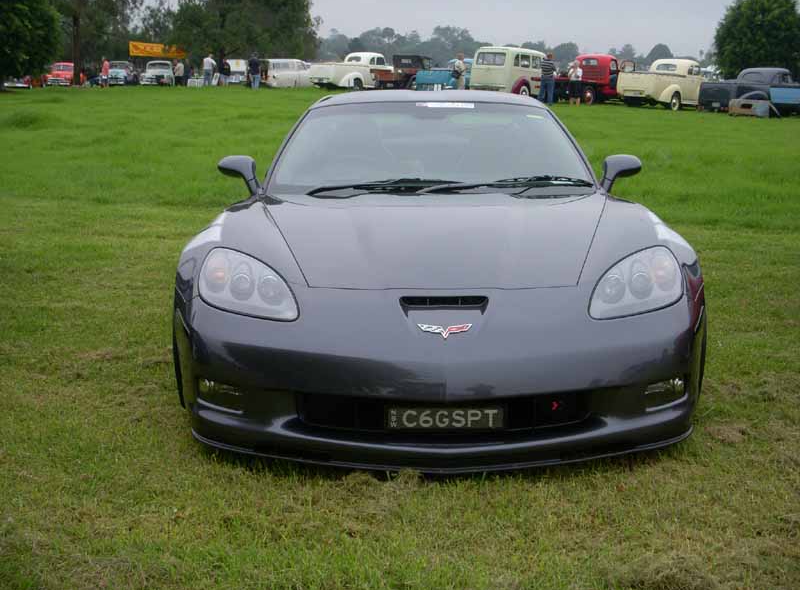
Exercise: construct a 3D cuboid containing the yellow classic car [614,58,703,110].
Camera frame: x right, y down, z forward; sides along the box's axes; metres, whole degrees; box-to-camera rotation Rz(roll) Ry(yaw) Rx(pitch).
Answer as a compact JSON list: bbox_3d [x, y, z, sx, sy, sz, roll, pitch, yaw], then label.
[{"bbox_3d":[9.508,-7.314,36.925,4.800,1.720,1.750,-11,17,-43],"label":"yellow classic car"}]

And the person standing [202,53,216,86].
[{"bbox_3d":[-10.649,-12.546,60.719,0.520,1.750,0.360,3,13,15],"label":"person standing"}]

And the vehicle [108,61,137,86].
[{"bbox_3d":[-17.059,-13.616,66.513,1.700,1.550,4.400,-1,12,-6],"label":"vehicle"}]

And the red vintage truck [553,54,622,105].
[{"bbox_3d":[7.391,-8.250,41.420,1.950,1.850,5.200,12,17,44],"label":"red vintage truck"}]

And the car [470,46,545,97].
[{"bbox_3d":[5.185,-9.144,44.652,1.850,1.920,4.900,10,16,39],"label":"car"}]

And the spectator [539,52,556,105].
[{"bbox_3d":[4.901,-7.196,36.094,0.520,1.760,0.350,4,13,20],"label":"spectator"}]

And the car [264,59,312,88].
[{"bbox_3d":[-5.801,-12.688,62.123,1.700,1.550,4.300,11,16,42],"label":"car"}]

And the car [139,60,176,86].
[{"bbox_3d":[-14.947,-13.820,67.094,1.720,1.560,4.400,-1,12,-6],"label":"car"}]

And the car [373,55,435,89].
[{"bbox_3d":[0.369,-11.637,56.489,1.650,1.750,4.100,9,15,35],"label":"car"}]

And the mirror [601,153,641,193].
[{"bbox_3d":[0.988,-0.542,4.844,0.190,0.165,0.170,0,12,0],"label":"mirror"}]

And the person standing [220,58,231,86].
[{"bbox_3d":[-9.942,-12.693,61.711,0.520,1.620,0.360,-2,12,-10],"label":"person standing"}]

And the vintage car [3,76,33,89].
[{"bbox_3d":[-21.470,-12.573,62.033,1.720,1.450,4.300,-1,12,-6],"label":"vintage car"}]

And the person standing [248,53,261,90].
[{"bbox_3d":[-7.020,-10.775,52.406,0.520,1.780,0.360,1,12,5],"label":"person standing"}]

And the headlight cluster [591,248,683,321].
[{"bbox_3d":[0.832,-0.043,3.816,0.370,0.200,0.380,0,12,0],"label":"headlight cluster"}]

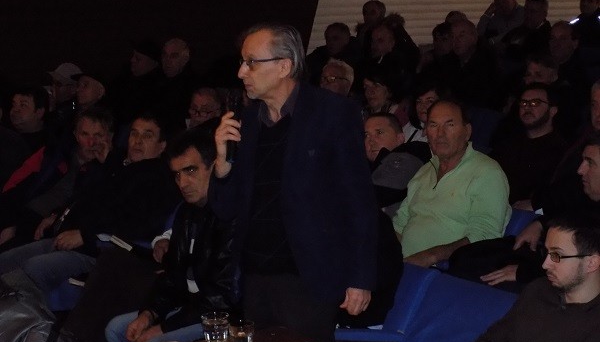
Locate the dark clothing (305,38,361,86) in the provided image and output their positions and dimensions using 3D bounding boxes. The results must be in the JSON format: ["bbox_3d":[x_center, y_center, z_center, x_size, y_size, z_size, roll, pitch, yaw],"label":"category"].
[{"bbox_3d":[0.210,-0.500,8.300,0.460,0.560,0.340,0,8,12],"label":"dark clothing"}]

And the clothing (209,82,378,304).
[{"bbox_3d":[-0.020,0.068,4.300,0.490,0.690,0.360,3,9,33],"label":"clothing"}]

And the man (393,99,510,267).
[{"bbox_3d":[0.570,0.320,5.400,0.550,1.220,0.750,1,8,22],"label":"man"}]

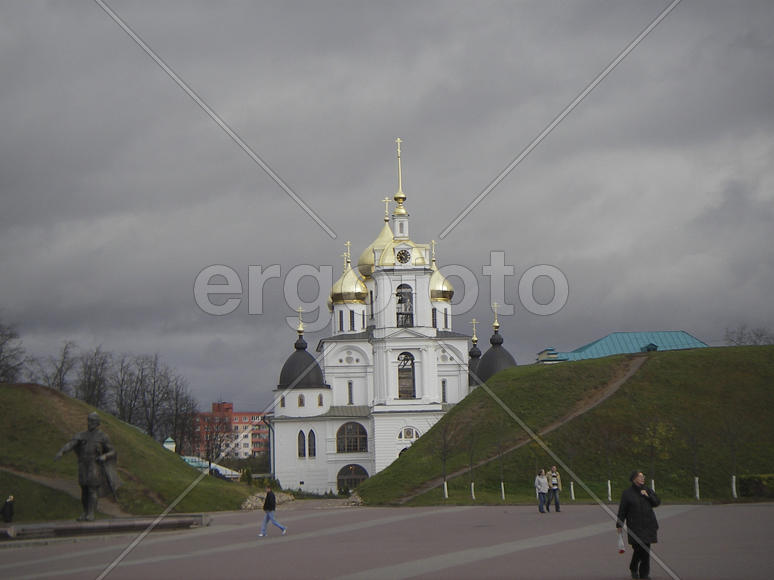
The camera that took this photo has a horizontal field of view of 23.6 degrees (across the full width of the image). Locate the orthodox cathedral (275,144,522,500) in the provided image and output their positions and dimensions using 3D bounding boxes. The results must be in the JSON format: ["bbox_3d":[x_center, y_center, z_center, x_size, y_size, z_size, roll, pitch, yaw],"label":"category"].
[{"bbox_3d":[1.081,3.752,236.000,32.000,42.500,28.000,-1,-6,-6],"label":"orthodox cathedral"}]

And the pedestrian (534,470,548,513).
[{"bbox_3d":[5.788,7.539,69.500,0.500,1.640,0.360,0,-6,-18],"label":"pedestrian"}]

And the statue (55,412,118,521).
[{"bbox_3d":[-11.723,6.887,72.500,2.350,4.150,1.500,-2,-5,3],"label":"statue"}]

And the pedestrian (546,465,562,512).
[{"bbox_3d":[6.327,7.581,70.500,0.600,1.760,0.420,-1,-6,-10],"label":"pedestrian"}]

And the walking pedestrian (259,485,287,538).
[{"bbox_3d":[-3.726,7.207,60.500,0.880,1.690,0.520,-2,-5,-5],"label":"walking pedestrian"}]

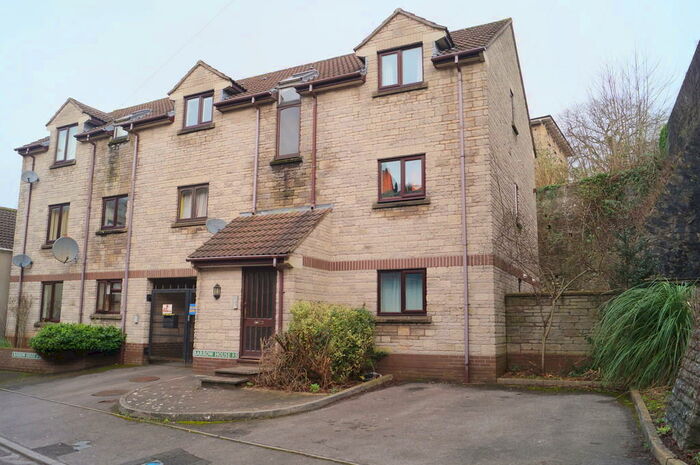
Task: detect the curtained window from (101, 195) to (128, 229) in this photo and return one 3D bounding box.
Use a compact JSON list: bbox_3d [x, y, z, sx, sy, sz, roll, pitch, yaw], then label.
[{"bbox_3d":[-7.264,-0.607,16.270,1.181,1.049,0.100,-4,-10,26],"label":"curtained window"}]

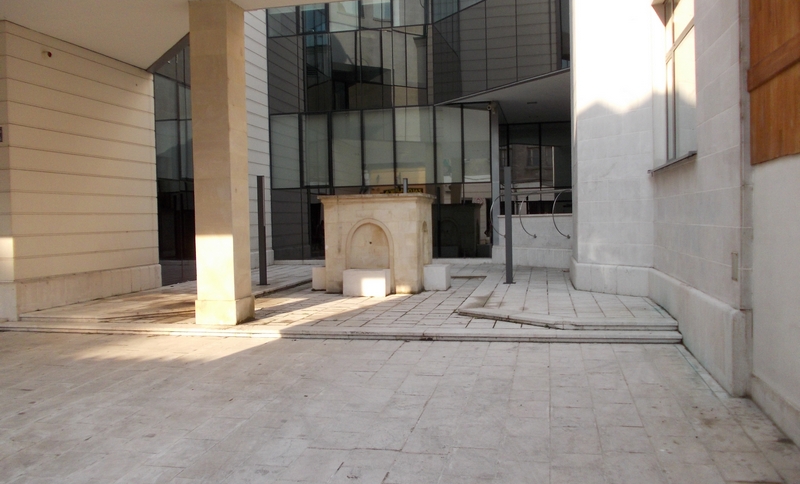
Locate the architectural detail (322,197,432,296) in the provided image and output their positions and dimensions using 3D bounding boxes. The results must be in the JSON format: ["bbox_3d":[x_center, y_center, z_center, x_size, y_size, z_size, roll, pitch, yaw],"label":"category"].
[{"bbox_3d":[-0.336,0.021,11.597,1.740,1.645,1.640,-1,2,13],"label":"architectural detail"}]

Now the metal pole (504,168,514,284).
[{"bbox_3d":[1.880,-0.284,11.180,0.105,2.010,0.100,-1,2,13],"label":"metal pole"}]

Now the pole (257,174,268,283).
[{"bbox_3d":[-2.556,-0.204,12.011,0.105,2.003,0.100,-1,2,13],"label":"pole"}]

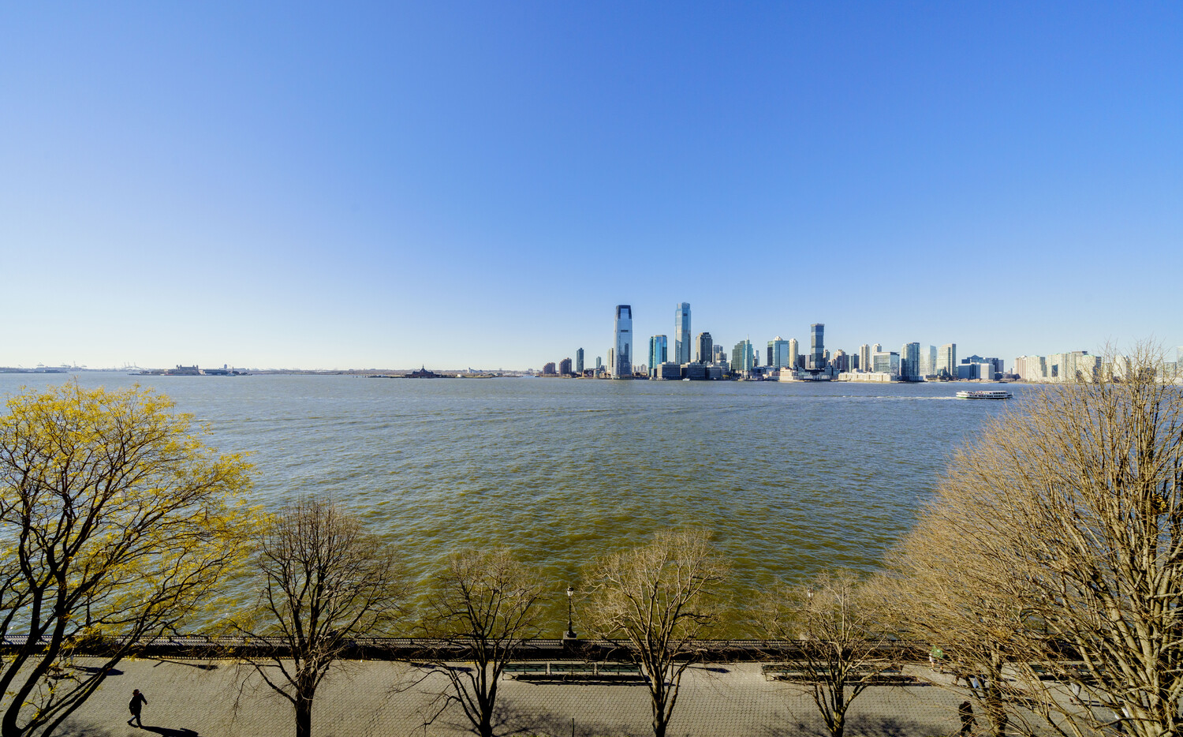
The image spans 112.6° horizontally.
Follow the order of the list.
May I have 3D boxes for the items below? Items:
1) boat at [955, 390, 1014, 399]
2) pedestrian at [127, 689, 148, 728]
[{"bbox_3d":[359.410,23.790,360.760,43.000,8.000,9.000,1,-1,0],"label":"boat"},{"bbox_3d":[-20.384,15.221,17.719,0.800,1.720,0.600,0,-1,18],"label":"pedestrian"}]

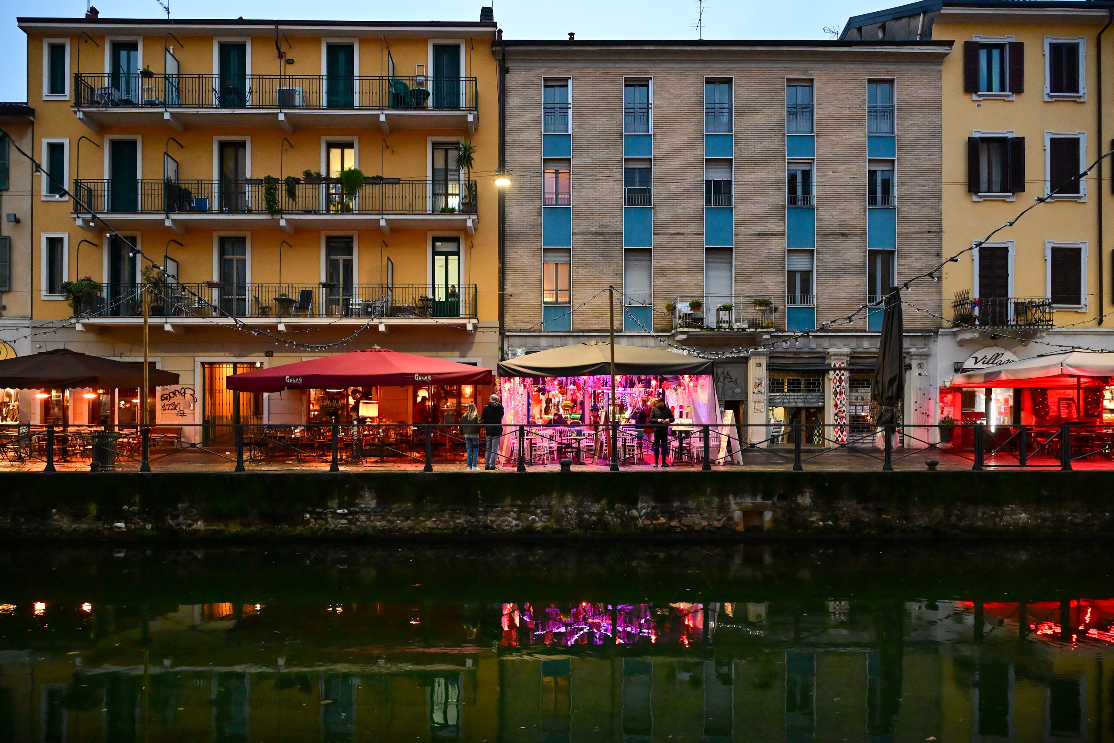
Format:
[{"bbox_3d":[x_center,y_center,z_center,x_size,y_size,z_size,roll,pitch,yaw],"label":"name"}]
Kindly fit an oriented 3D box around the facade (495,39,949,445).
[{"bbox_3d":[5.068,-3.997,27.991,13.700,12.850,11.500,0,-1,0],"label":"facade"}]

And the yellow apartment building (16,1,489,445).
[{"bbox_3d":[-9.494,-4.415,28.644,15.100,13.800,12.000,0,-1,-1],"label":"yellow apartment building"}]

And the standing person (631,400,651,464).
[{"bbox_3d":[2.320,1.605,20.285,0.420,1.617,0.500,0,-1,20],"label":"standing person"}]

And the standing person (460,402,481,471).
[{"bbox_3d":[-2.019,1.523,17.386,0.480,1.571,0.360,0,-1,5],"label":"standing person"}]

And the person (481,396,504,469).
[{"bbox_3d":[-1.499,1.417,17.387,0.560,1.783,0.400,0,-1,8],"label":"person"}]

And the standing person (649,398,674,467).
[{"bbox_3d":[2.570,1.492,18.186,0.580,1.684,0.420,0,-1,7],"label":"standing person"}]

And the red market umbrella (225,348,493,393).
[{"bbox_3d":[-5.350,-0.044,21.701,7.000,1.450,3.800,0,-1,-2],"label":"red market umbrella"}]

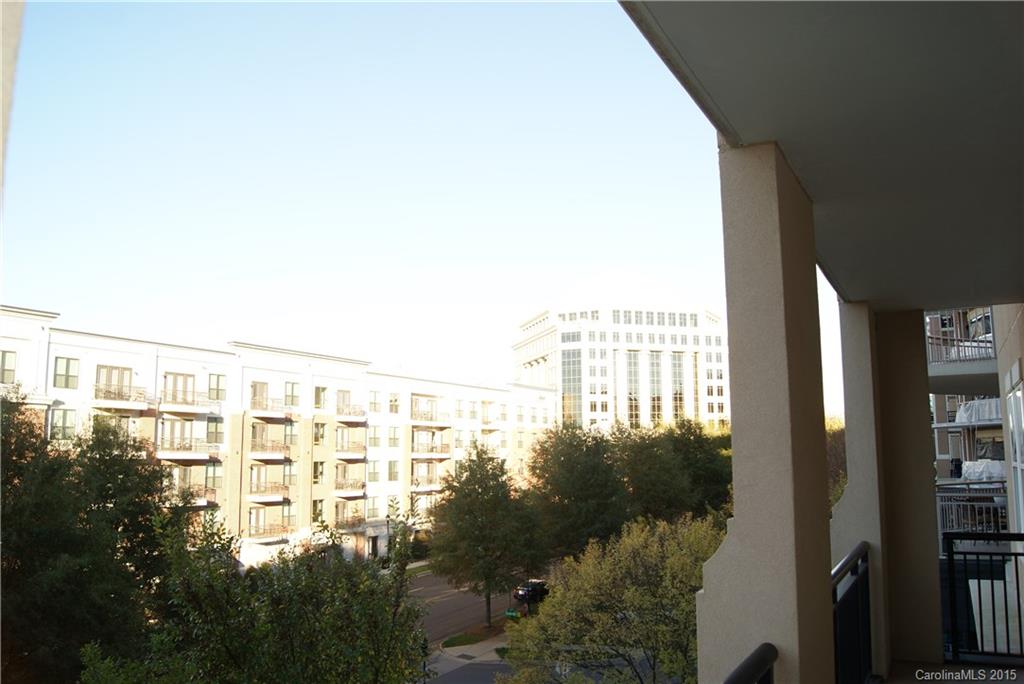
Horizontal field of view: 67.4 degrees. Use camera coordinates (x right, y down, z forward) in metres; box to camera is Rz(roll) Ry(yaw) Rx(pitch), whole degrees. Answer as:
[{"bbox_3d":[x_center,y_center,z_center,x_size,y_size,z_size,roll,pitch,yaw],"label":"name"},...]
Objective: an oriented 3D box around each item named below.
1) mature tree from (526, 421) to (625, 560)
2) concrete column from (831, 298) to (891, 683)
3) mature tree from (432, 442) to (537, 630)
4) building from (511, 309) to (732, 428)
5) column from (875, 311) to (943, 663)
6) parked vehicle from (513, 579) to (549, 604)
[{"bbox_3d":[4.273,11.210,51.738,7.000,11.400,7.000,0,-8,0],"label":"mature tree"},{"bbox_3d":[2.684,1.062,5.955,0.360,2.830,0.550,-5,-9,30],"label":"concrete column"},{"bbox_3d":[-1.496,10.458,41.643,6.000,9.800,6.000,0,-8,0],"label":"mature tree"},{"bbox_3d":[27.820,15.609,195.475,46.000,43.500,41.000,2,-8,-14],"label":"building"},{"bbox_3d":[3.169,1.123,6.137,0.380,2.770,0.360,-5,-9,30],"label":"column"},{"bbox_3d":[1.676,15.854,48.569,1.830,1.480,4.600,-5,-9,31],"label":"parked vehicle"}]

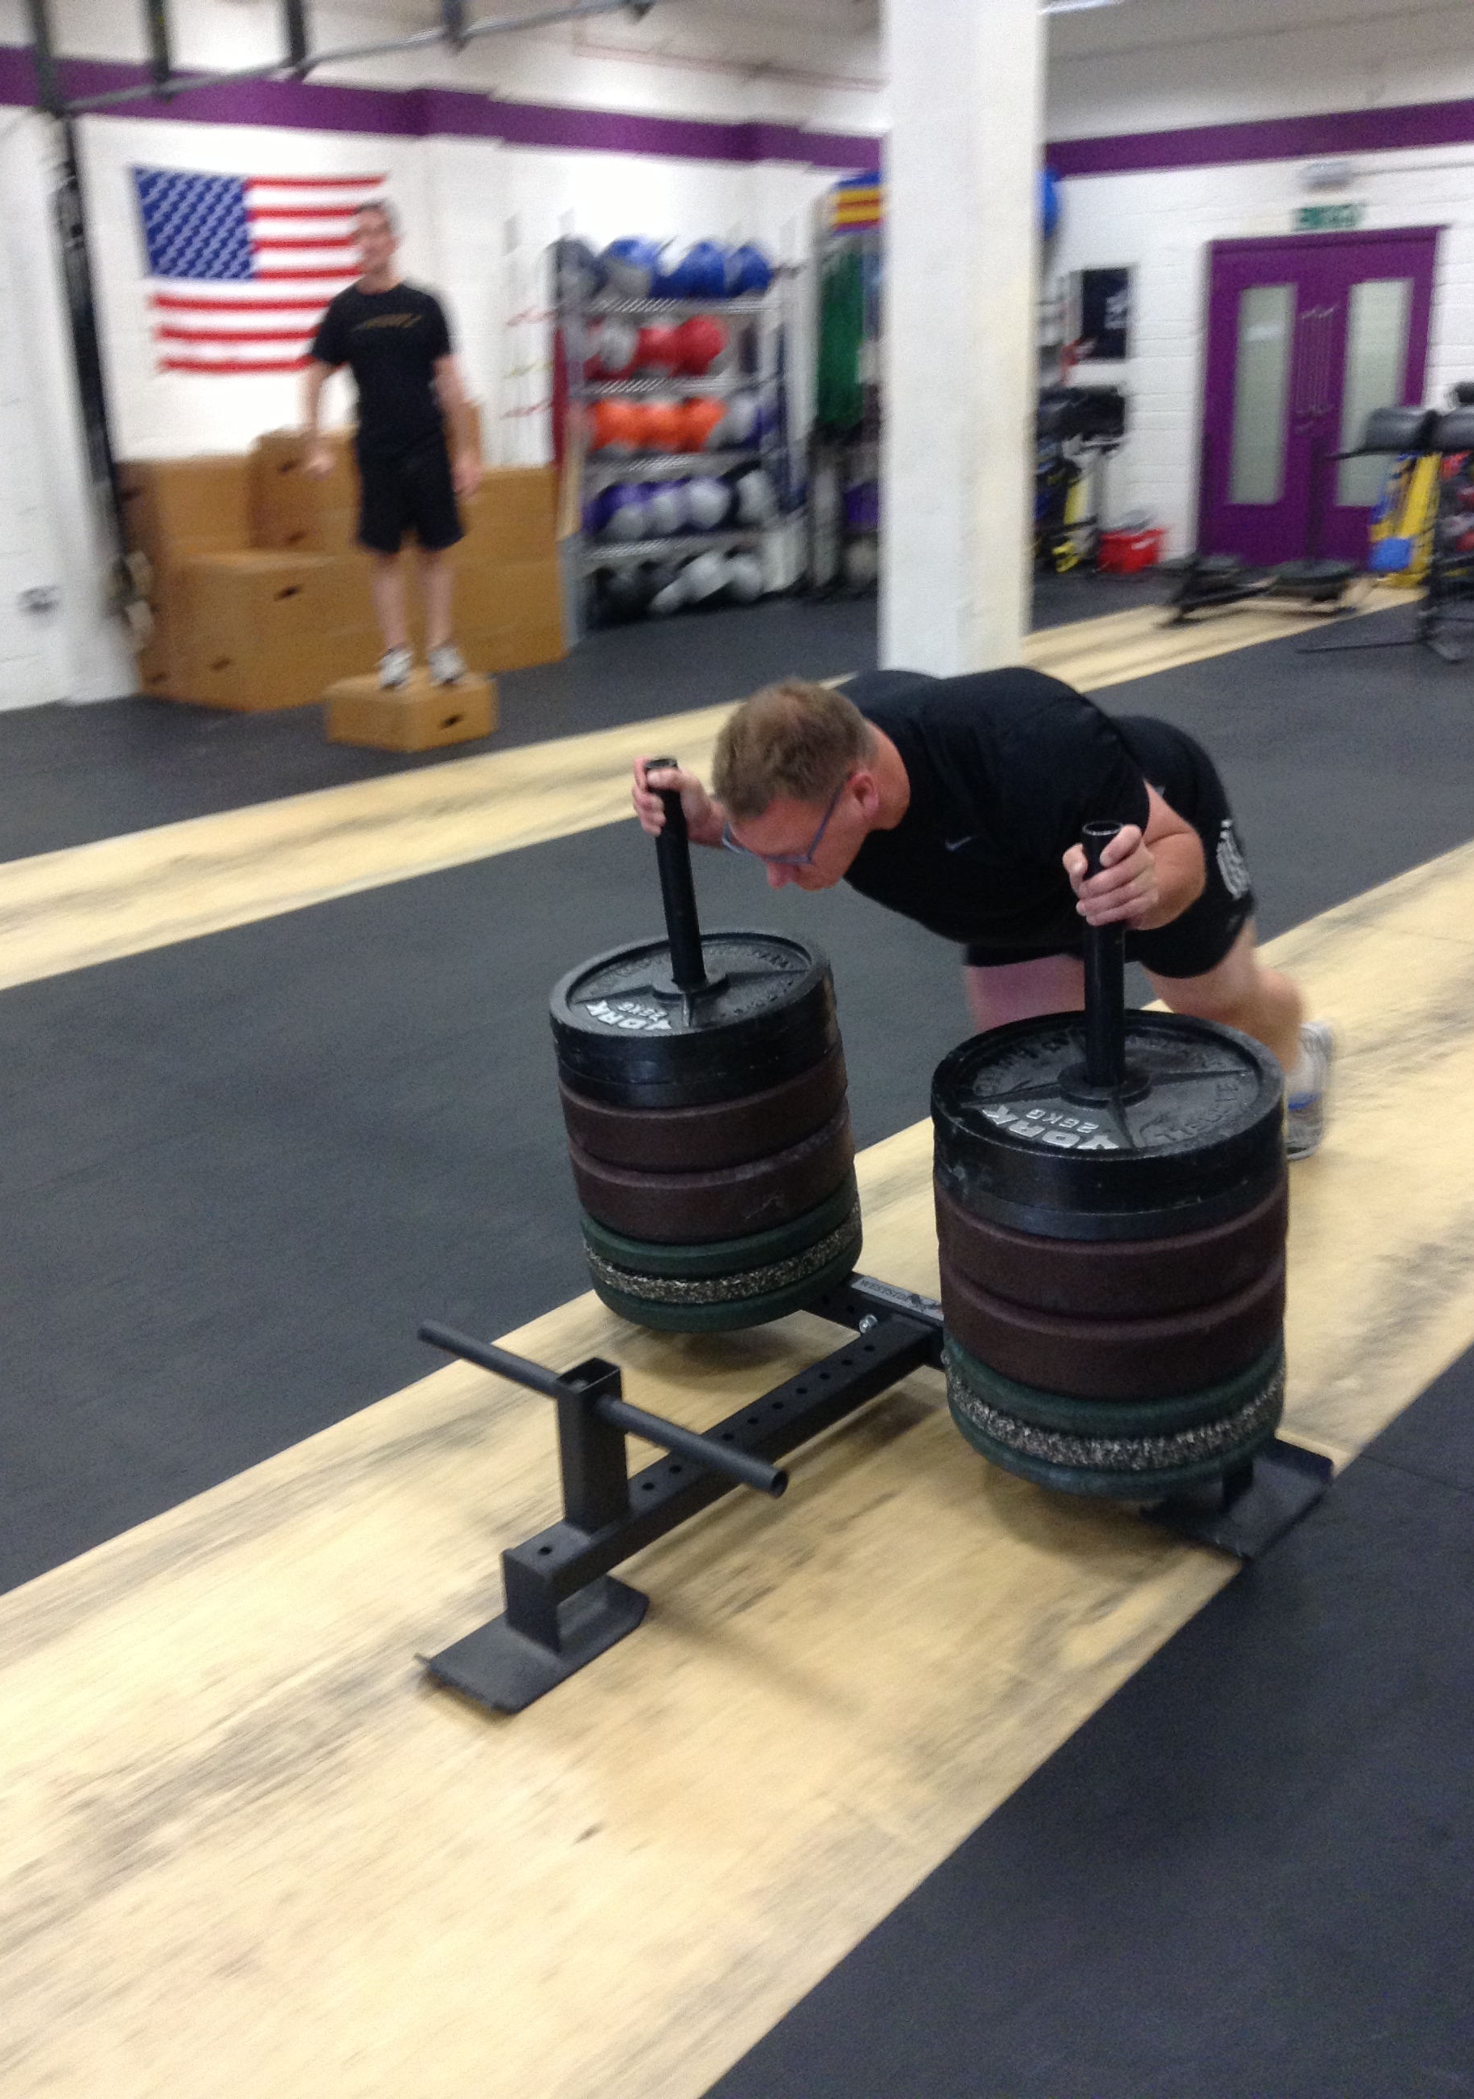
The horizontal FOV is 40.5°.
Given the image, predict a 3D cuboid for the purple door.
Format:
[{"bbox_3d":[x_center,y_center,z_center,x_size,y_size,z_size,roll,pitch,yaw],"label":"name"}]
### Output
[{"bbox_3d":[3.716,-4.124,12.816,1.590,2.050,0.100,17,27,42],"label":"purple door"}]

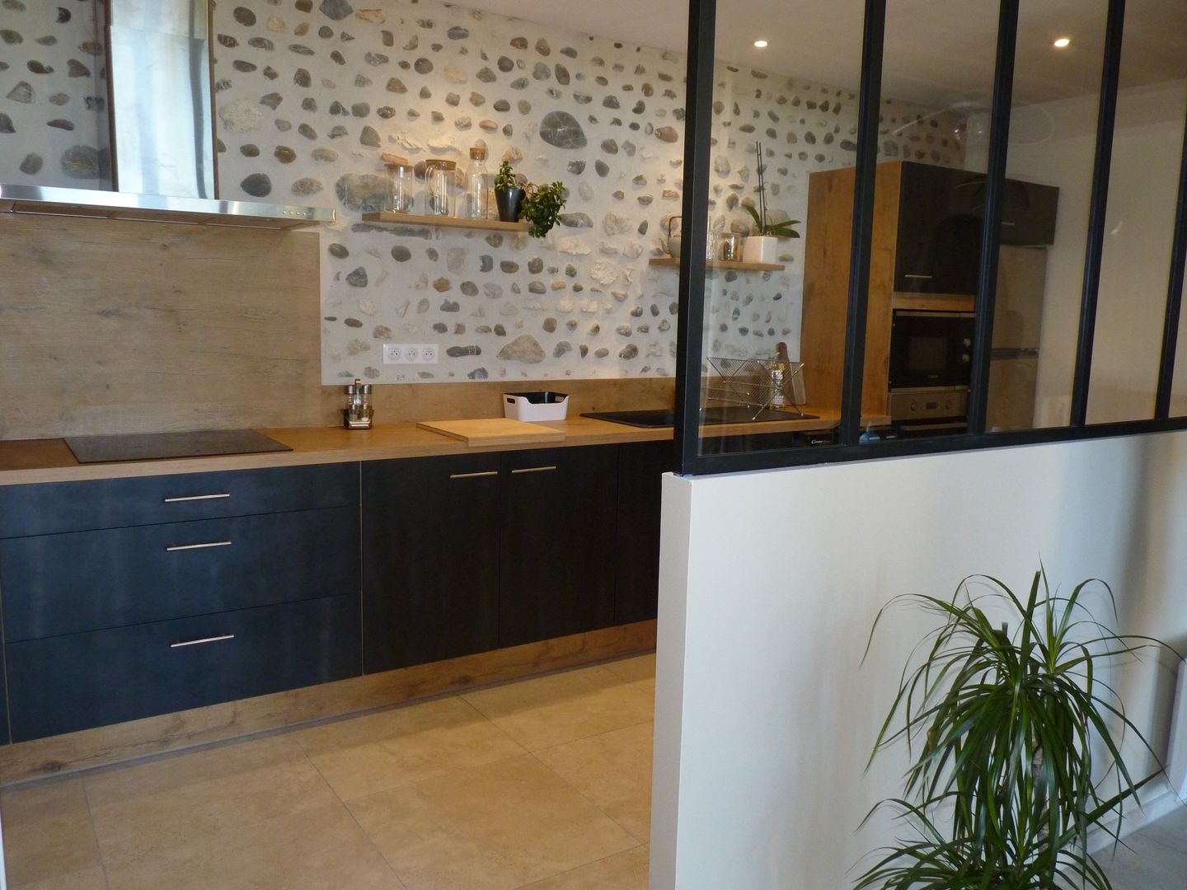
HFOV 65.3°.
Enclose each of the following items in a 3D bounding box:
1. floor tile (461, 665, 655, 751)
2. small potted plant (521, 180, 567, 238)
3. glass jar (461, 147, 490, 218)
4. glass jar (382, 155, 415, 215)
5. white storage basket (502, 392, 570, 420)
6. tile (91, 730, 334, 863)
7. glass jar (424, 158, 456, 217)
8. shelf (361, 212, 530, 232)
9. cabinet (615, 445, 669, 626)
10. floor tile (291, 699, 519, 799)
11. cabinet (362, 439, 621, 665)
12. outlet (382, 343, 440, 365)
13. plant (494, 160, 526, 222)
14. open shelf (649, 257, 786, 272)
[{"bbox_3d":[-0.095,0.911,3.262,0.595,0.010,0.542,-4,9,-33],"label":"floor tile"},{"bbox_3d":[-0.199,-0.948,3.719,0.175,0.225,0.165,-4,9,-33],"label":"small potted plant"},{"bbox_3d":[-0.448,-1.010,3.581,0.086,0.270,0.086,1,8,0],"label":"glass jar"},{"bbox_3d":[-0.721,-0.967,3.442,0.115,0.213,0.115,1,8,0],"label":"glass jar"},{"bbox_3d":[-0.243,-0.160,3.887,0.235,0.105,0.170,-4,9,-33],"label":"white storage basket"},{"bbox_3d":[-1.084,0.971,2.611,0.598,0.010,0.542,-4,9,-33],"label":"tile"},{"bbox_3d":[-0.583,-0.979,3.526,0.117,0.212,0.122,1,8,0],"label":"glass jar"},{"bbox_3d":[-0.551,-0.858,3.588,0.640,0.031,0.190,-4,9,-33],"label":"shelf"},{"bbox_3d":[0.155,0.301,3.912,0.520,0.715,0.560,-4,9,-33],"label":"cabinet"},{"bbox_3d":[-0.598,0.934,2.928,0.588,0.010,0.570,-4,9,-33],"label":"floor tile"},{"bbox_3d":[-0.493,0.343,3.531,1.010,0.713,0.590,-4,9,-33],"label":"cabinet"},{"bbox_3d":[-0.717,-0.359,3.659,0.227,0.079,0.014,-4,9,-33],"label":"outlet"},{"bbox_3d":[-0.336,-0.993,3.634,0.125,0.238,0.120,1,8,0],"label":"plant"},{"bbox_3d":[0.589,-0.846,4.348,0.670,0.029,0.190,-4,9,-33],"label":"open shelf"}]

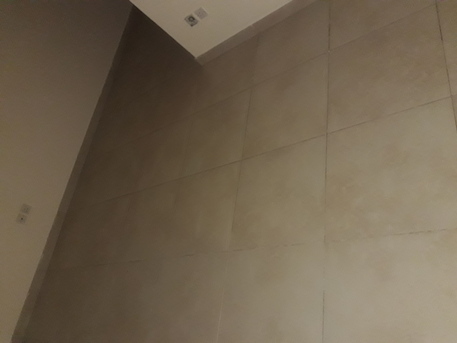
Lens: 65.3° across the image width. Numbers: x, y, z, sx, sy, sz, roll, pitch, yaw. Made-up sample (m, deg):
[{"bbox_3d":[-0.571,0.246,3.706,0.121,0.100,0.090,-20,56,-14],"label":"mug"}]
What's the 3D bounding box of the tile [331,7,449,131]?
[{"bbox_3d":[0.797,-0.526,1.878,0.600,0.010,0.600,-16,54,40],"label":"tile"}]

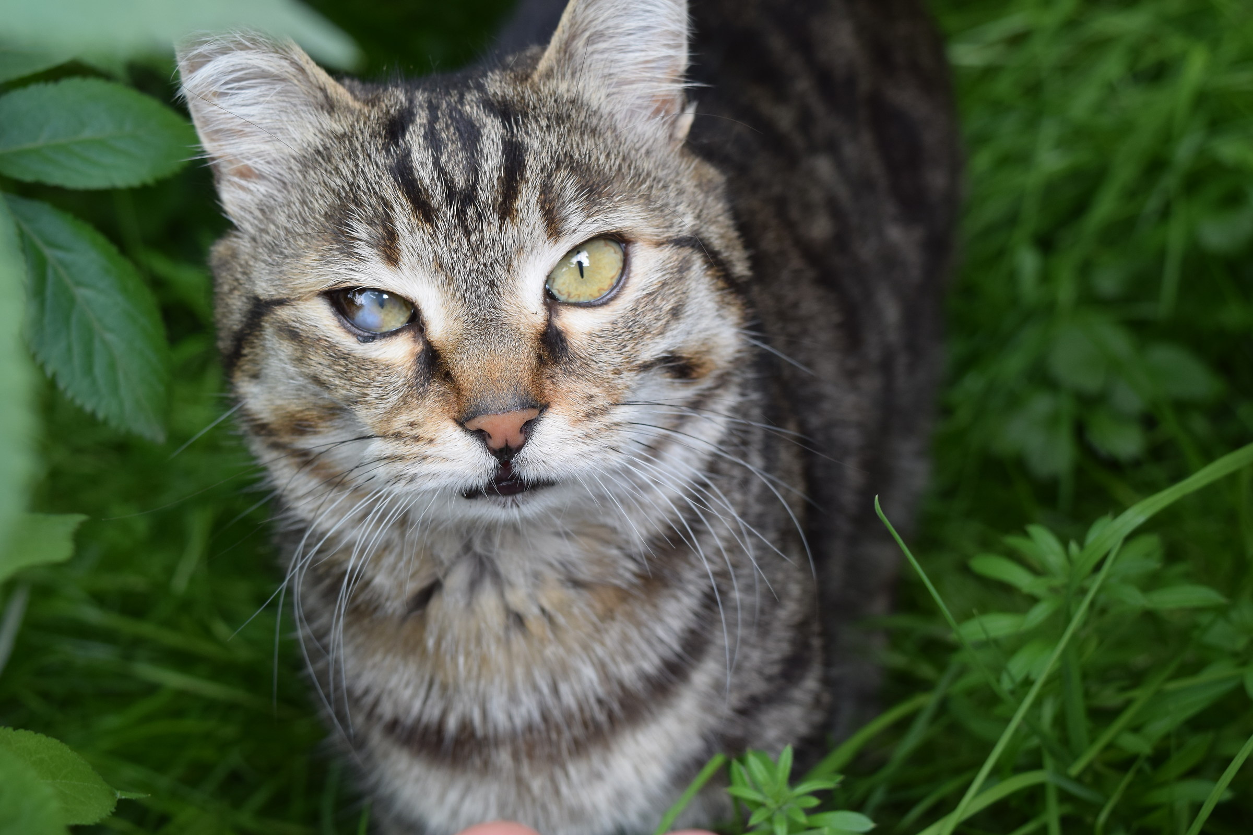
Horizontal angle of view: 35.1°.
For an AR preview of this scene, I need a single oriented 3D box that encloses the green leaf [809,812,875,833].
[{"bbox_3d":[0.047,0.090,0.440,0.015,0.003,0.005,9,60,2],"label":"green leaf"}]

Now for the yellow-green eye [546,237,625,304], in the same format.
[{"bbox_3d":[-0.009,-0.032,0.434,0.018,0.015,0.011,-11,6,-6],"label":"yellow-green eye"}]

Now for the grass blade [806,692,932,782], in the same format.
[{"bbox_3d":[0.062,0.082,0.510,0.043,0.008,0.007,-40,49,-12],"label":"grass blade"}]

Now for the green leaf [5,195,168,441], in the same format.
[{"bbox_3d":[-0.134,-0.025,0.490,0.034,0.074,0.012,-34,9,-11],"label":"green leaf"}]

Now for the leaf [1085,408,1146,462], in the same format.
[{"bbox_3d":[0.164,0.006,0.665,0.022,0.006,0.024,-15,53,-11],"label":"leaf"}]

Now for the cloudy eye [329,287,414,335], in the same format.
[{"bbox_3d":[-0.055,-0.023,0.434,0.018,0.011,0.010,-10,6,9],"label":"cloudy eye"}]

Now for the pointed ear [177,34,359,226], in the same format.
[{"bbox_3d":[-0.084,-0.067,0.456,0.040,0.024,0.045,-30,78,21],"label":"pointed ear"}]

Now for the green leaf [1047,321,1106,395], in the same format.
[{"bbox_3d":[0.153,-0.021,0.670,0.022,0.006,0.028,-20,54,-15],"label":"green leaf"}]

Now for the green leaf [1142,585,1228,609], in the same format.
[{"bbox_3d":[0.145,0.047,0.515,0.022,0.004,0.006,3,51,-1],"label":"green leaf"}]

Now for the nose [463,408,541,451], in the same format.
[{"bbox_3d":[-0.026,0.002,0.411,0.017,0.009,0.010,-11,9,0],"label":"nose"}]

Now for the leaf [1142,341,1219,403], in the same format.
[{"bbox_3d":[0.187,-0.015,0.670,0.028,0.006,0.022,23,55,17],"label":"leaf"}]

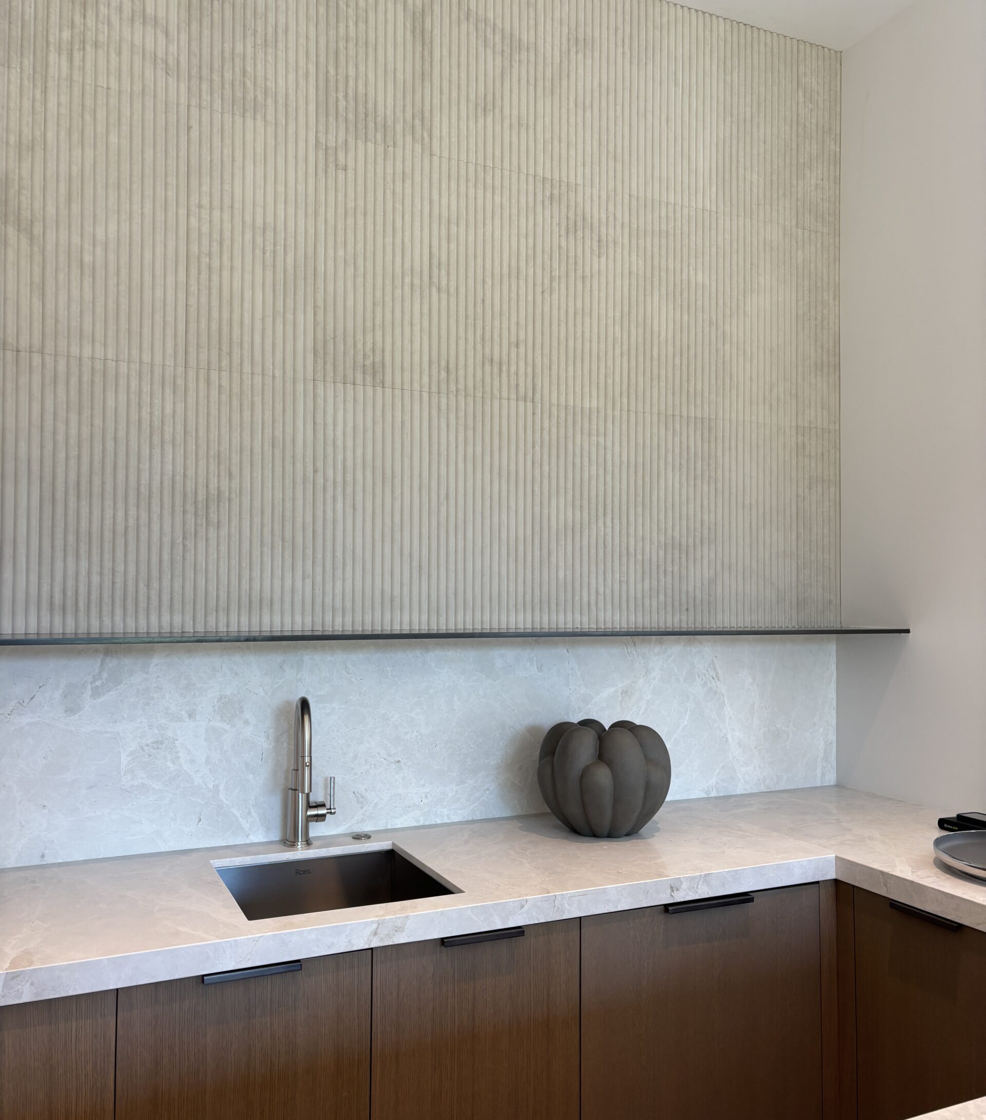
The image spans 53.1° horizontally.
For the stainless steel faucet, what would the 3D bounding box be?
[{"bbox_3d":[-0.408,0.484,2.244,0.119,0.346,0.171,1,-2,-19],"label":"stainless steel faucet"}]

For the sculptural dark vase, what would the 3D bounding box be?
[{"bbox_3d":[0.277,0.537,2.449,0.323,0.262,0.323,0,-2,0],"label":"sculptural dark vase"}]

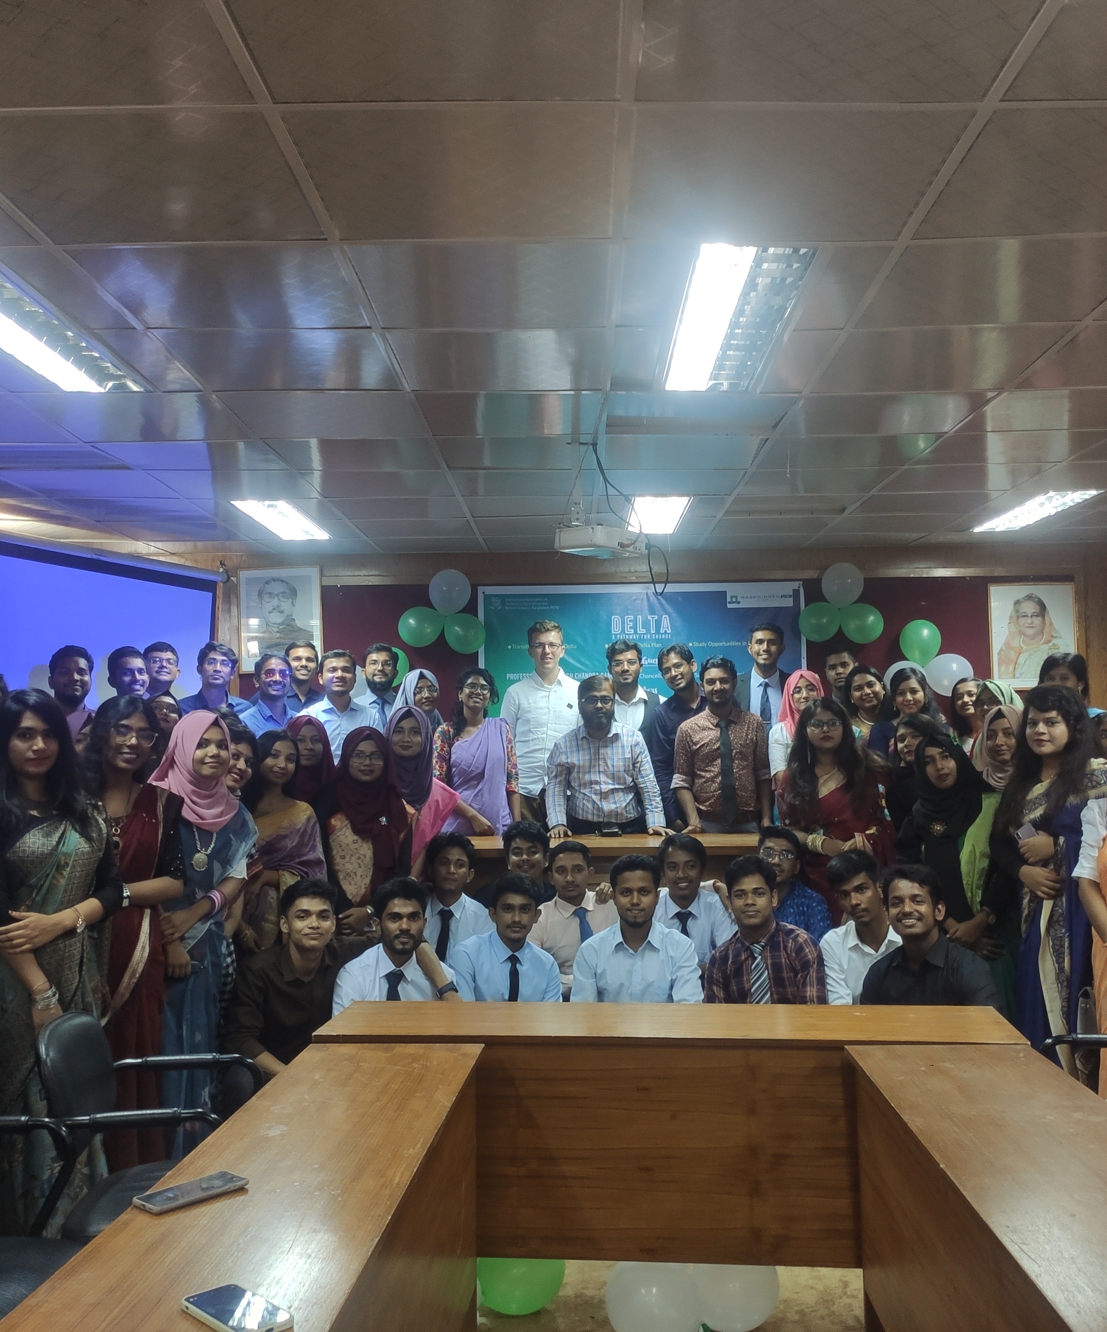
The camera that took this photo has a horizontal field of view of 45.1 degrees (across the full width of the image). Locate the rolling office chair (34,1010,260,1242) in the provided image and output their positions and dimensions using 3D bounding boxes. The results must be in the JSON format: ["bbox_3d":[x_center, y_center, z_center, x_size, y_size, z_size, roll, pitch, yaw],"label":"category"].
[{"bbox_3d":[-0.854,1.212,3.036,0.590,0.870,0.570,0,-3,-2],"label":"rolling office chair"}]

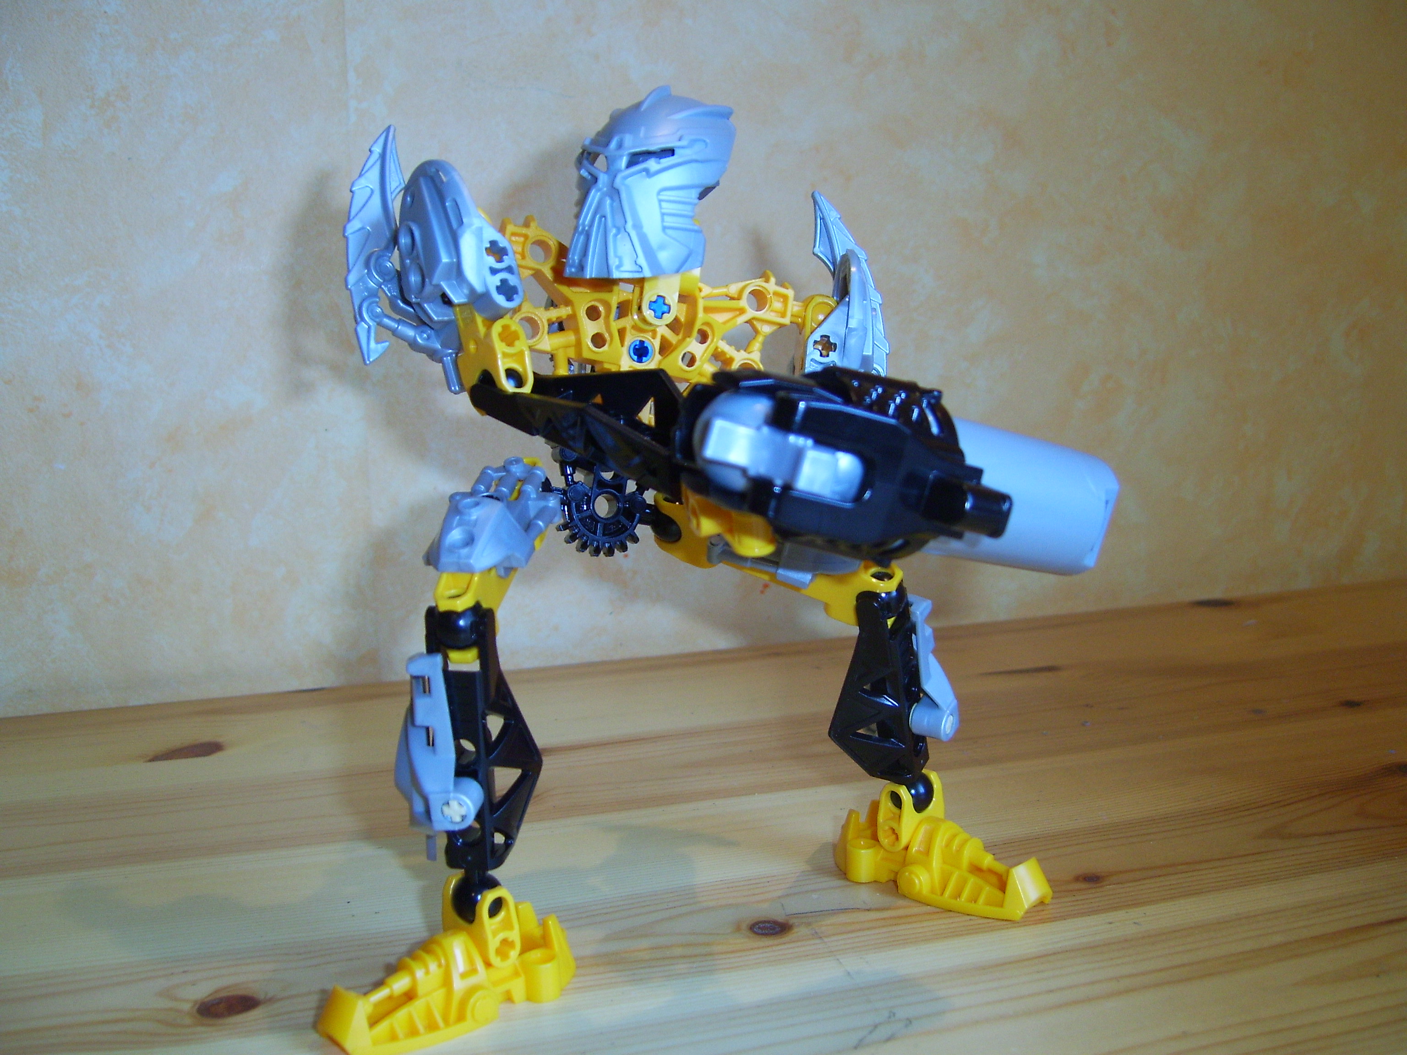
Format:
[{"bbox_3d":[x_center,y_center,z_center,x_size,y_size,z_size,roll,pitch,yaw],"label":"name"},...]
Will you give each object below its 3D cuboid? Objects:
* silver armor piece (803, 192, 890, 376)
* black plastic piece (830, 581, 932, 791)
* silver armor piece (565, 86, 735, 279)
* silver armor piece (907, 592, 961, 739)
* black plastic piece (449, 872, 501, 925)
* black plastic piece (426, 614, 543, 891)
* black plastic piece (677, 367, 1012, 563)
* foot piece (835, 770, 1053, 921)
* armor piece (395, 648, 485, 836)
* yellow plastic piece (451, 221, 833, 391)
[{"bbox_3d":[0.030,-0.047,0.316,0.016,0.044,0.029,-1,15,24],"label":"silver armor piece"},{"bbox_3d":[0.040,0.036,0.342,0.018,0.056,0.015,8,36,28],"label":"black plastic piece"},{"bbox_3d":[-0.010,-0.069,0.308,0.030,0.037,0.027,9,19,34],"label":"silver armor piece"},{"bbox_3d":[0.049,0.032,0.334,0.012,0.034,0.013,8,36,28],"label":"silver armor piece"},{"bbox_3d":[-0.045,0.073,0.305,0.010,0.011,0.010,0,14,0],"label":"black plastic piece"},{"bbox_3d":[-0.043,0.043,0.302,0.015,0.058,0.018,8,15,42],"label":"black plastic piece"},{"bbox_3d":[0.024,-0.010,0.262,0.049,0.027,0.028,6,14,-21],"label":"black plastic piece"},{"bbox_3d":[0.056,0.069,0.357,0.048,0.028,0.023,10,17,36],"label":"foot piece"},{"bbox_3d":[-0.052,0.043,0.293,0.014,0.035,0.012,8,15,42],"label":"armor piece"},{"bbox_3d":[-0.011,-0.045,0.315,0.072,0.036,0.034,3,19,-8],"label":"yellow plastic piece"}]

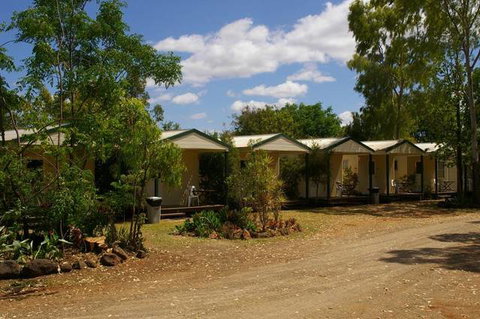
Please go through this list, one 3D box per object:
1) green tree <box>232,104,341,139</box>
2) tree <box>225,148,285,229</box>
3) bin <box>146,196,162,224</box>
[{"bbox_3d":[3.600,-0.900,46.000,8.500,6.800,7.800,0,-1,0],"label":"green tree"},{"bbox_3d":[0.450,0.880,17.600,1.700,2.400,1.650,0,-1,0],"label":"tree"},{"bbox_3d":[-2.950,1.760,20.600,0.540,0.930,0.550,0,-1,-17],"label":"bin"}]

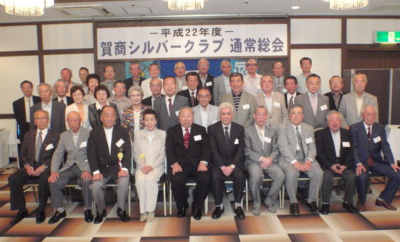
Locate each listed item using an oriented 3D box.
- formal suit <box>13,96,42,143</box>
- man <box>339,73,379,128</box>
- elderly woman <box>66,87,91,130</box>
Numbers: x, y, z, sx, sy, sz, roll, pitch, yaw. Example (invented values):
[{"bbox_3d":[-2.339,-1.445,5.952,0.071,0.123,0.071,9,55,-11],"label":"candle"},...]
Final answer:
[{"bbox_3d":[-2.706,0.274,5.255,0.490,1.380,0.290,-3,6,-15],"label":"formal suit"},{"bbox_3d":[2.233,0.167,4.584,0.520,1.664,0.310,0,6,14],"label":"man"},{"bbox_3d":[-1.734,0.280,4.671,0.440,1.564,0.280,-2,6,-10],"label":"elderly woman"}]

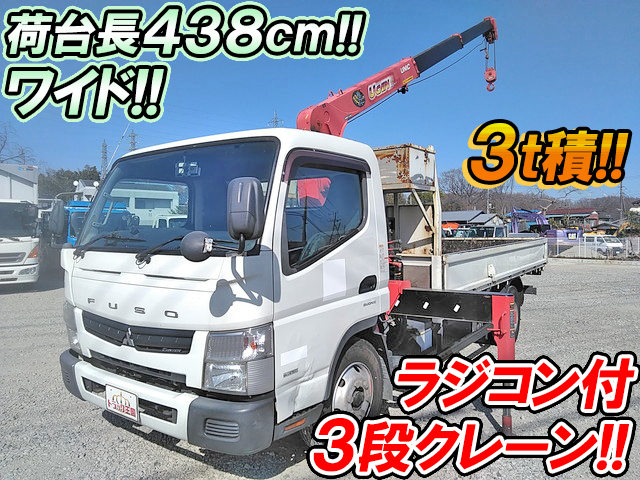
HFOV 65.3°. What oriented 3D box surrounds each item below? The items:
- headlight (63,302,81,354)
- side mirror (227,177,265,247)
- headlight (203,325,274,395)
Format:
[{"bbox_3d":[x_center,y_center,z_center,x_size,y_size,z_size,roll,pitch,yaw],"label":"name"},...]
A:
[{"bbox_3d":[-1.731,0.590,3.517,0.390,0.375,0.165,1,3,35],"label":"headlight"},{"bbox_3d":[-0.328,-0.117,2.191,0.160,0.290,0.090,0,2,10],"label":"side mirror"},{"bbox_3d":[-0.445,0.609,2.616,0.390,0.380,0.165,1,3,35],"label":"headlight"}]

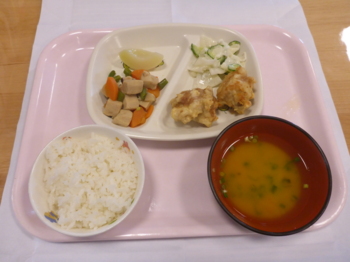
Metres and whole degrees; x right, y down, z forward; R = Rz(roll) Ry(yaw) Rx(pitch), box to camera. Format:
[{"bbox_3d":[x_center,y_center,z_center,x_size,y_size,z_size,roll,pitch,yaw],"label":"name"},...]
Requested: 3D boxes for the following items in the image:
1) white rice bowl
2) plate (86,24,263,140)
[{"bbox_3d":[-0.087,0.057,0.308,0.113,0.056,0.113,0,64,0],"label":"white rice bowl"},{"bbox_3d":[-0.002,-0.067,0.385,0.233,0.027,0.188,-2,64,-1],"label":"plate"}]

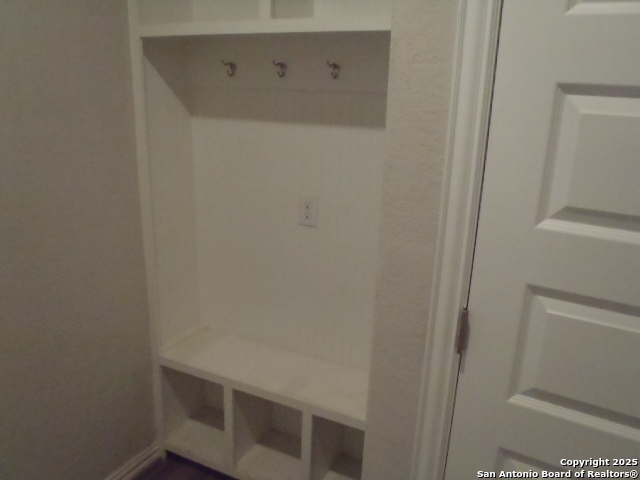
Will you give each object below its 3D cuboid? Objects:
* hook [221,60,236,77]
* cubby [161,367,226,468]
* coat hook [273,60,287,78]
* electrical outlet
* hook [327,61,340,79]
[{"bbox_3d":[-0.337,-0.619,1.873,0.026,0.060,0.070,9,18,24],"label":"hook"},{"bbox_3d":[-0.447,0.668,2.179,0.315,0.363,0.280,9,18,24],"label":"cubby"},{"bbox_3d":[-0.144,-0.588,1.786,0.026,0.060,0.070,9,18,24],"label":"coat hook"},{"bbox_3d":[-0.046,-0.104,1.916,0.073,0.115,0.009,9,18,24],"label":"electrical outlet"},{"bbox_3d":[0.040,-0.558,1.703,0.026,0.060,0.070,9,18,24],"label":"hook"}]

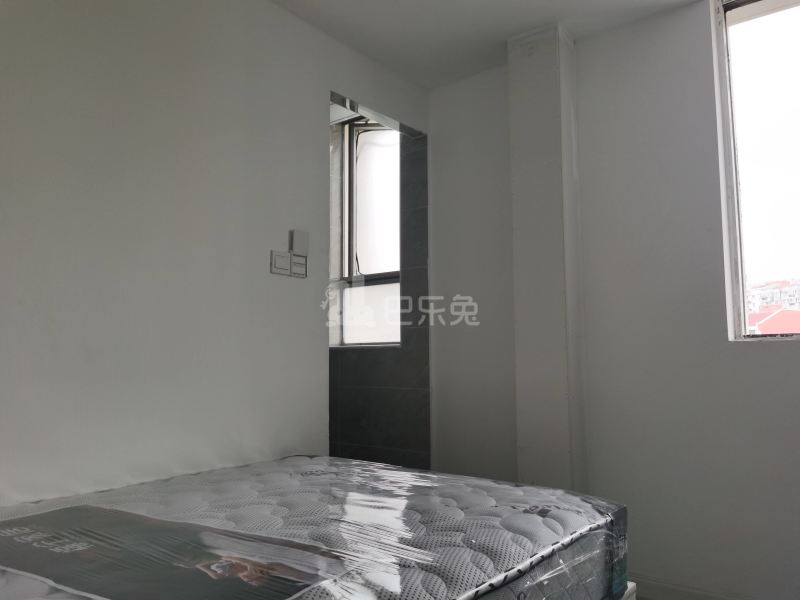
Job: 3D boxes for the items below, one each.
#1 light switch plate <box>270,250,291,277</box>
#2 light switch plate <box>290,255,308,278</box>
[{"bbox_3d":[-0.437,-0.134,2.291,0.011,0.086,0.086,-5,-7,38],"label":"light switch plate"},{"bbox_3d":[-0.384,-0.128,2.358,0.011,0.086,0.086,-5,-7,38],"label":"light switch plate"}]

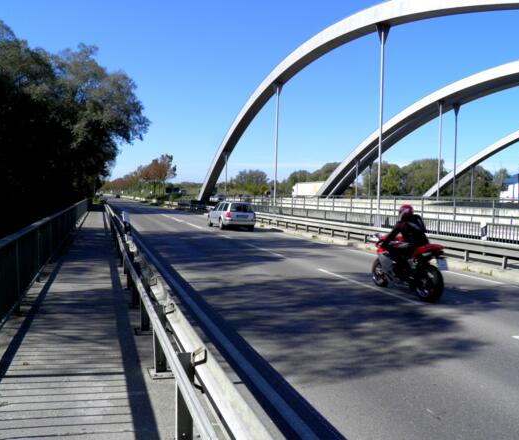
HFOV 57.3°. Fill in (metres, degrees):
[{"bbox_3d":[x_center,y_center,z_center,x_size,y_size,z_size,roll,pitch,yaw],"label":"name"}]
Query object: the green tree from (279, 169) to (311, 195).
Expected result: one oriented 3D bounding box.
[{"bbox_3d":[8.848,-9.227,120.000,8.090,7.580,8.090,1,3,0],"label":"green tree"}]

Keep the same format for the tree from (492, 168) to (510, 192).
[{"bbox_3d":[48.381,-7.405,95.000,3.700,5.800,3.700,1,3,0],"label":"tree"}]

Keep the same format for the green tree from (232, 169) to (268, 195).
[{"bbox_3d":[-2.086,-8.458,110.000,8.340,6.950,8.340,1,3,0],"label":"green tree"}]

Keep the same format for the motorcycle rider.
[{"bbox_3d":[2.753,0.403,8.918,0.640,1.280,0.880,0,3,-19],"label":"motorcycle rider"}]

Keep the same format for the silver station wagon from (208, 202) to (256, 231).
[{"bbox_3d":[-1.714,-0.298,26.762,1.740,1.480,4.500,0,3,-19],"label":"silver station wagon"}]

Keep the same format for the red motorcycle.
[{"bbox_3d":[2.770,0.850,9.001,0.720,1.130,2.030,0,3,-19],"label":"red motorcycle"}]

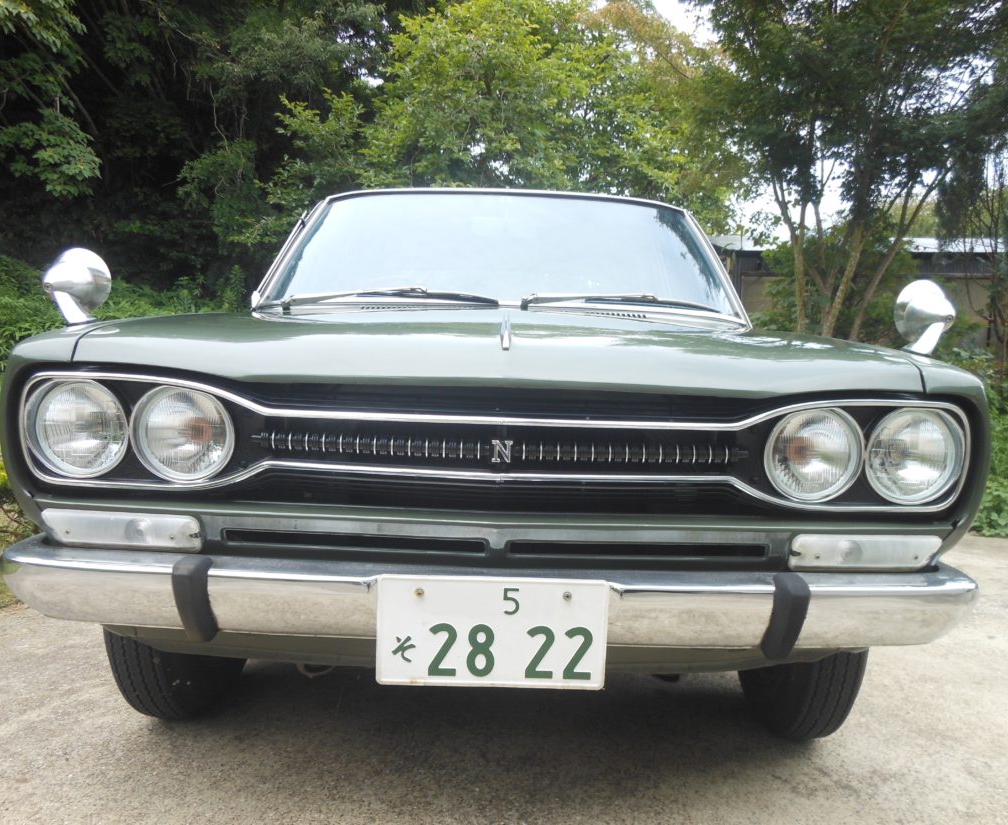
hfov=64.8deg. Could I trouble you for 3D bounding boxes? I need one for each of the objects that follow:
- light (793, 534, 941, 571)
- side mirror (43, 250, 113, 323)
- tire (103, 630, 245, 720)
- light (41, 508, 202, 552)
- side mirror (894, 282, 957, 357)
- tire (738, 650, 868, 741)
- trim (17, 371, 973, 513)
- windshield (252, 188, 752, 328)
[{"bbox_3d":[0.568,0.219,1.244,0.240,0.056,0.060,2,2,0],"label":"light"},{"bbox_3d":[-0.740,-0.219,1.379,0.120,0.138,0.115,2,2,0],"label":"side mirror"},{"bbox_3d":[-0.685,0.361,1.785,0.155,0.604,0.604,2,2,0],"label":"tire"},{"bbox_3d":[-0.600,0.185,1.246,0.250,0.056,0.060,2,2,0],"label":"light"},{"bbox_3d":[0.729,-0.163,1.377,0.118,0.138,0.115,2,2,0],"label":"side mirror"},{"bbox_3d":[0.623,0.402,1.782,0.155,0.604,0.604,2,2,0],"label":"tire"},{"bbox_3d":[-0.012,0.048,1.228,1.490,0.177,0.110,2,2,0],"label":"trim"},{"bbox_3d":[0.002,-0.458,2.298,1.380,0.552,0.135,2,-38,0],"label":"windshield"}]

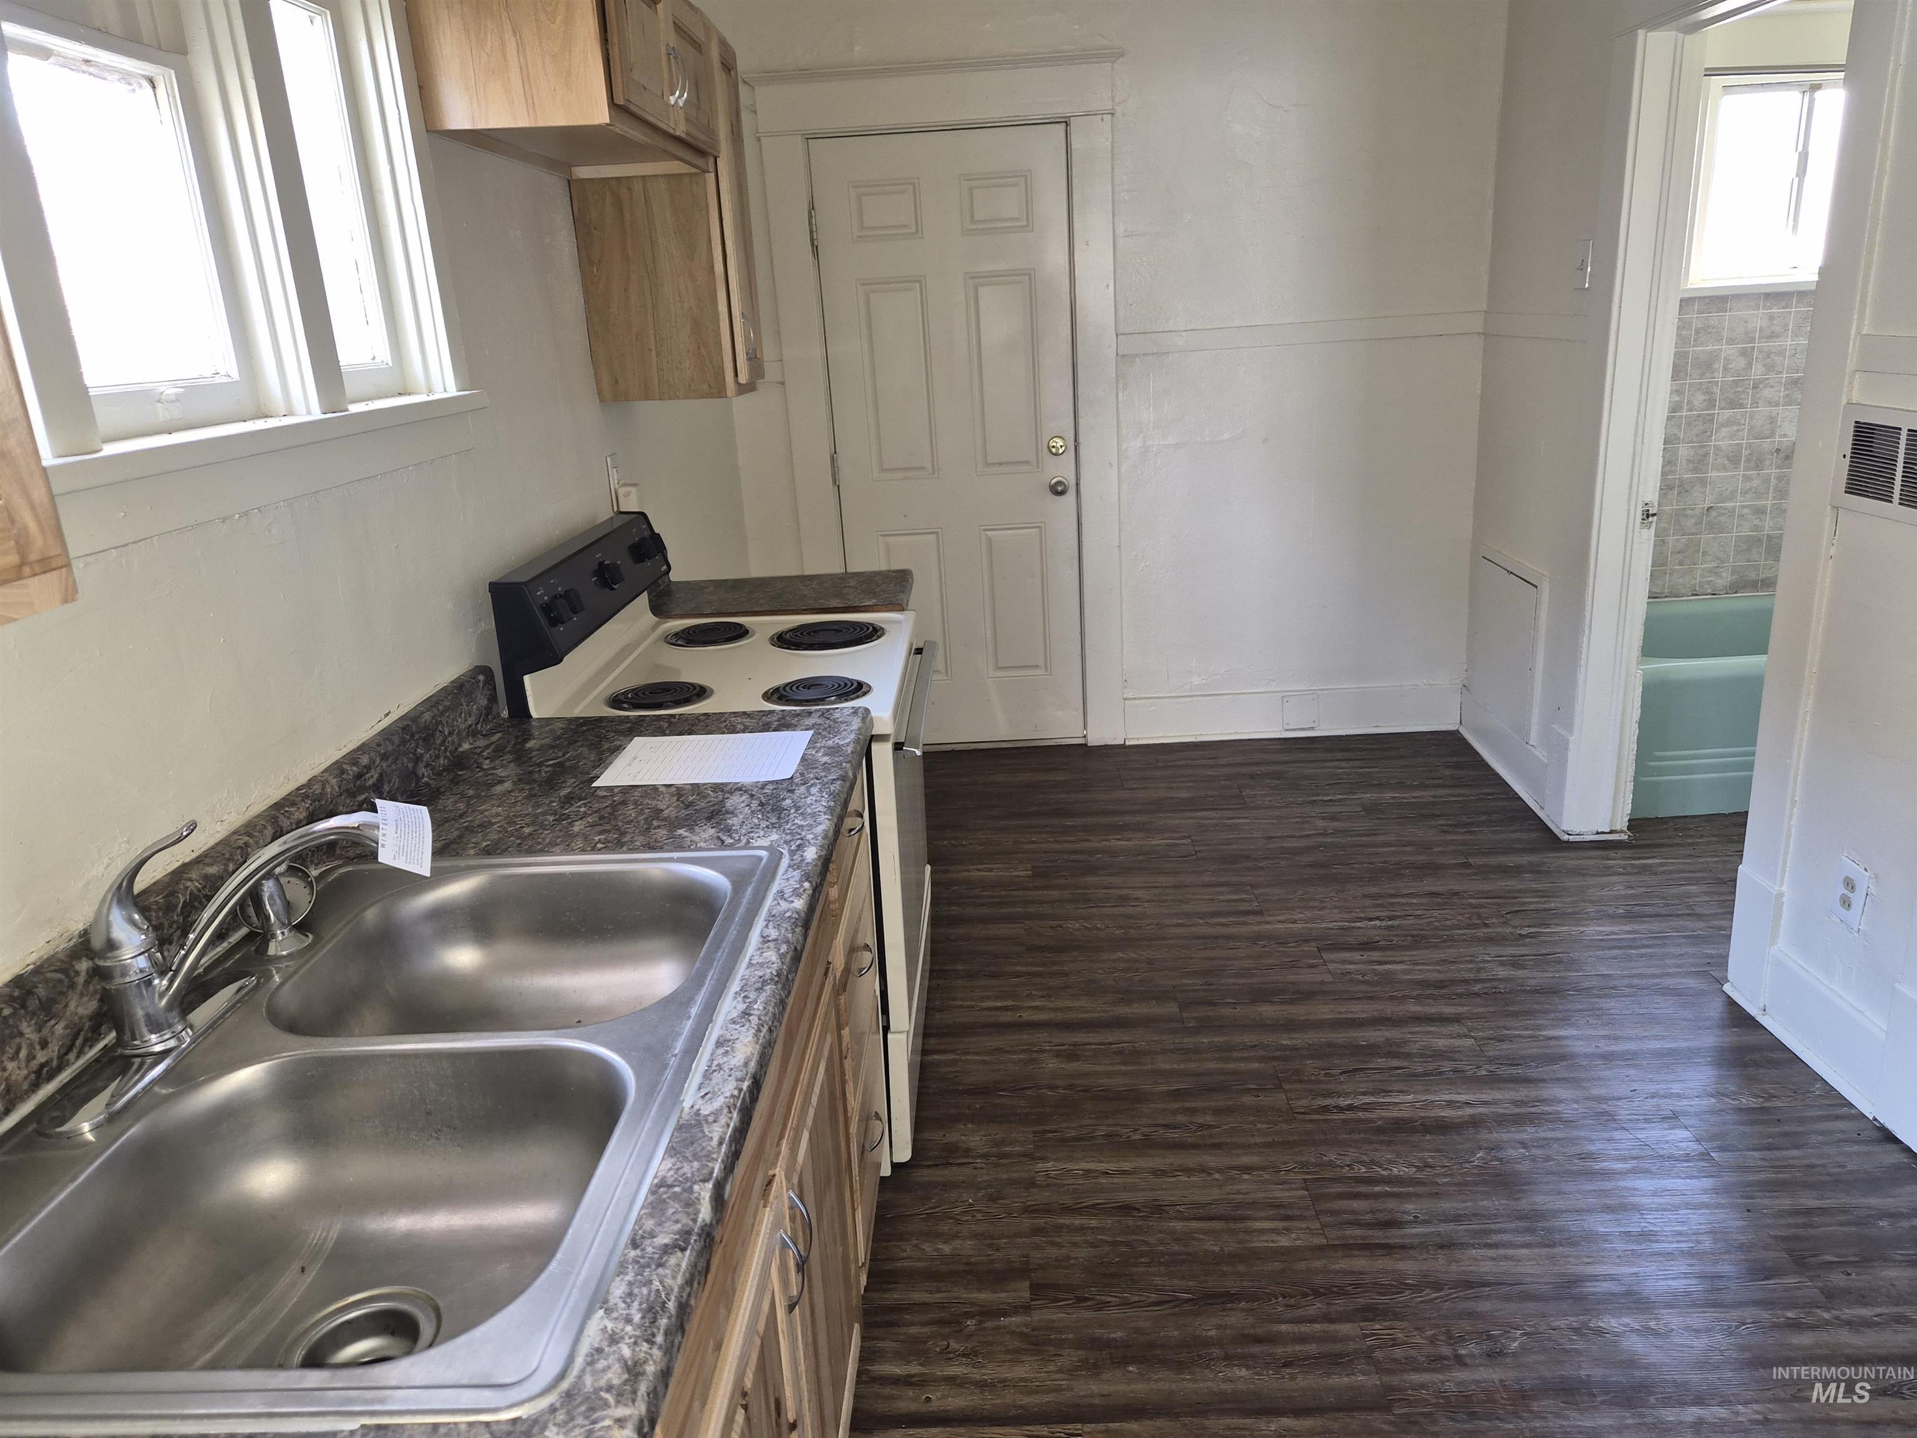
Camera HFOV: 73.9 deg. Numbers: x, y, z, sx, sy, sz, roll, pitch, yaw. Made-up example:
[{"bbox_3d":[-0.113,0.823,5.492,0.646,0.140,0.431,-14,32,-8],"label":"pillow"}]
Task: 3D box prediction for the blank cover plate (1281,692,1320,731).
[{"bbox_3d":[1.230,-0.021,4.559,0.125,0.128,0.010,-3,18,2],"label":"blank cover plate"}]

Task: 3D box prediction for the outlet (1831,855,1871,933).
[{"bbox_3d":[1.714,0.337,2.451,0.010,0.124,0.080,-3,18,2],"label":"outlet"}]

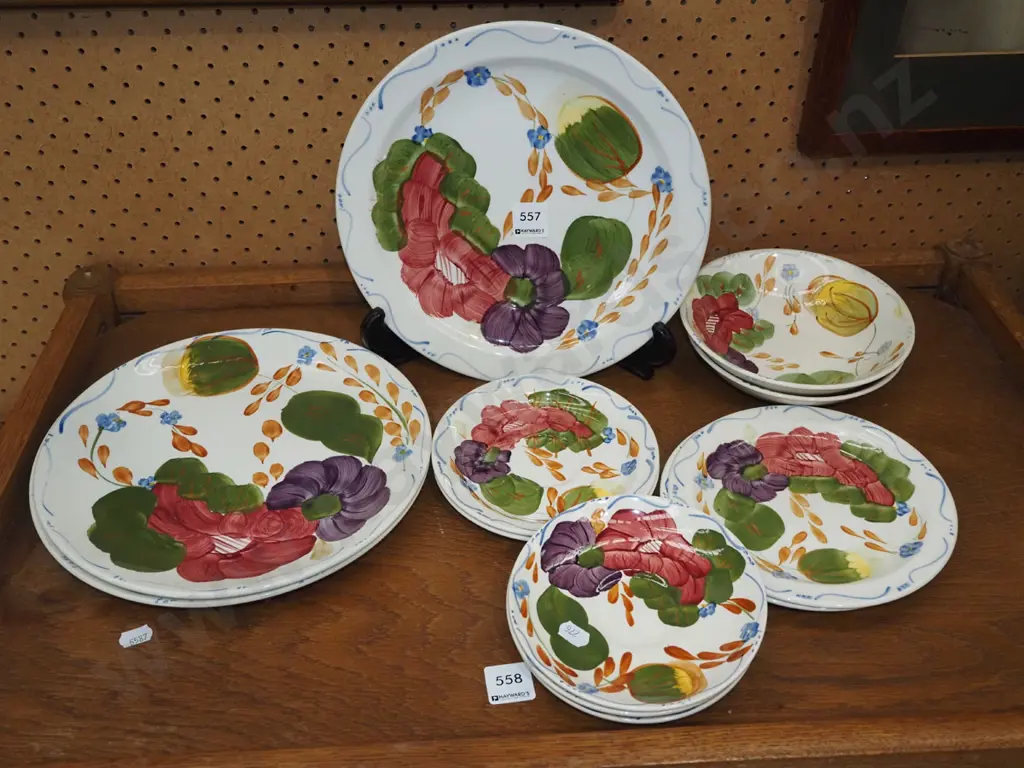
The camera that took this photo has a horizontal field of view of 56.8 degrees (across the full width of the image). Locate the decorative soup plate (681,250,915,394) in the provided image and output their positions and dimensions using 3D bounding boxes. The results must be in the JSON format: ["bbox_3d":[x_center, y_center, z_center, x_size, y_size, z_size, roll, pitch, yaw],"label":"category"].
[{"bbox_3d":[0.212,-0.041,0.722,0.173,0.035,0.173,-1,41,0],"label":"decorative soup plate"}]

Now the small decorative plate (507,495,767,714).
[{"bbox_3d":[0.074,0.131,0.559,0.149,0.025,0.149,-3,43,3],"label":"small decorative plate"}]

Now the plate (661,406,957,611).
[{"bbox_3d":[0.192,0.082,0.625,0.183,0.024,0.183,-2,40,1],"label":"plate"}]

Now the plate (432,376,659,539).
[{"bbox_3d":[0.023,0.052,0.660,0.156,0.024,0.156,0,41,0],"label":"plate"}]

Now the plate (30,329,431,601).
[{"bbox_3d":[-0.184,0.050,0.648,0.258,0.025,0.258,1,40,-1],"label":"plate"}]

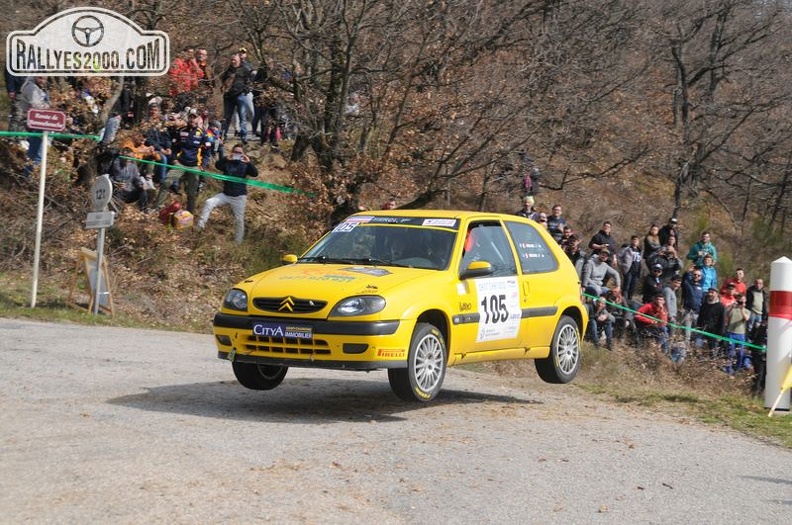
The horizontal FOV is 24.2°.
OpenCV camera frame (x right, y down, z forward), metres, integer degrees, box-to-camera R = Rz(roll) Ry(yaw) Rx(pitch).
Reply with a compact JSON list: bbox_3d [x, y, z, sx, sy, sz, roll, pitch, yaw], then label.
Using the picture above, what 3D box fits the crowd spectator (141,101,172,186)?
[{"bbox_3d":[-4.081,-2.025,31.500,0.580,1.380,0.800,3,1,-30],"label":"crowd spectator"}]

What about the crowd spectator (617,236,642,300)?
[{"bbox_3d":[5.116,0.207,40.500,0.540,1.600,0.400,3,1,-22],"label":"crowd spectator"}]

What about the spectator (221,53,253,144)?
[{"bbox_3d":[-3.106,-3.153,35.519,0.600,1.740,0.420,3,1,22],"label":"spectator"}]

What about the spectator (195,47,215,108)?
[{"bbox_3d":[-3.755,-3.288,35.800,0.570,1.750,0.400,3,1,-7],"label":"spectator"}]

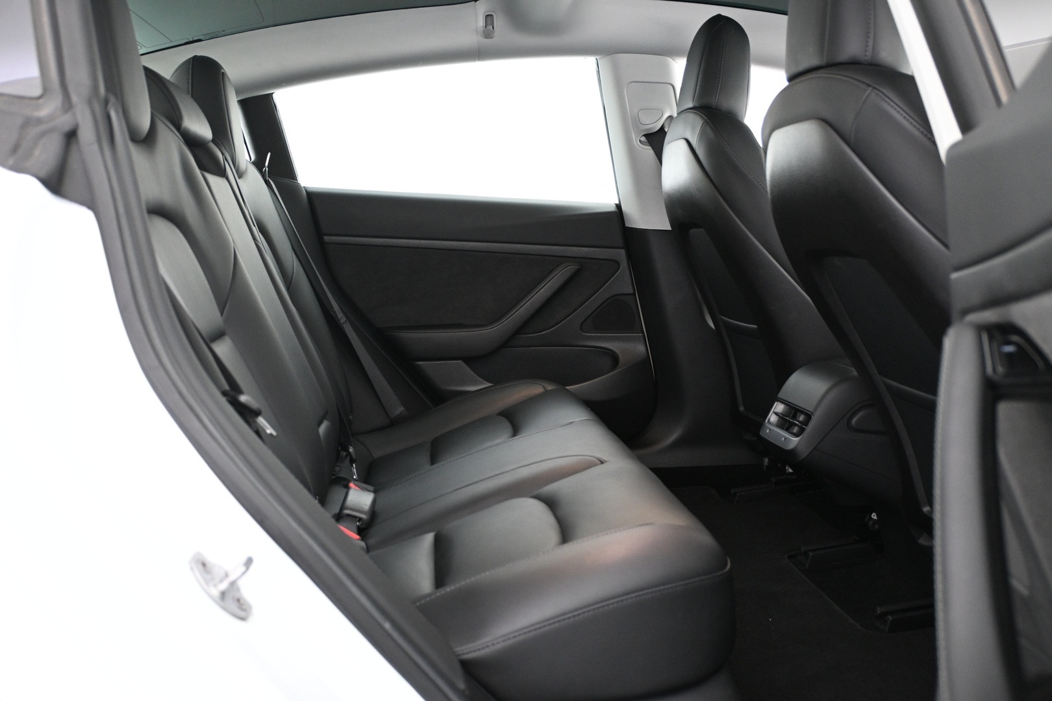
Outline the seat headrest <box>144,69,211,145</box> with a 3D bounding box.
[{"bbox_3d":[-0.621,-0.415,1.657,0.120,0.130,0.250,-13,9,-5],"label":"seat headrest"}]

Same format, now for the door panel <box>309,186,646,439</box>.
[{"bbox_3d":[-0.101,-0.074,2.458,0.900,0.670,0.130,-1,8,-7],"label":"door panel"}]

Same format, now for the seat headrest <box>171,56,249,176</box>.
[{"bbox_3d":[-0.666,-0.478,1.988,0.130,0.240,0.250,-9,9,-6],"label":"seat headrest"}]

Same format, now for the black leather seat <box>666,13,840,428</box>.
[{"bbox_3d":[0.712,-0.216,2.211,0.760,1.020,0.530,-1,8,-7],"label":"black leather seat"}]

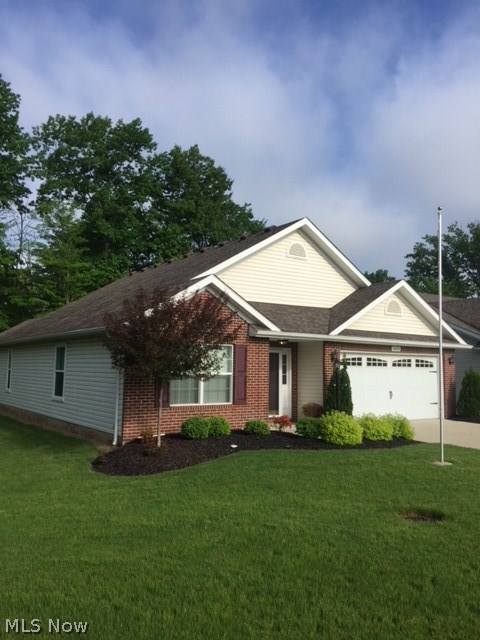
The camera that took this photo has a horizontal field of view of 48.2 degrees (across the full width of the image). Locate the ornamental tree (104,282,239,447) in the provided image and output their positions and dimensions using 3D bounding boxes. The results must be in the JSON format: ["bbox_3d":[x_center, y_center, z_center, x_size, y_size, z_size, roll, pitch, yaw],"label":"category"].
[{"bbox_3d":[-1.399,0.959,10.806,2.739,3.302,2.550,1,-5,0],"label":"ornamental tree"}]

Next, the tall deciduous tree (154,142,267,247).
[{"bbox_3d":[-2.584,-4.412,43.596,8.461,20.423,9.000,1,-5,0],"label":"tall deciduous tree"}]

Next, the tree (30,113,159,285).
[{"bbox_3d":[-10.529,-5.065,38.625,9.307,20.591,9.500,1,-5,0],"label":"tree"}]

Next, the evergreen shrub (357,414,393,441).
[{"bbox_3d":[3.230,2.603,12.918,0.925,0.644,0.880,1,-5,0],"label":"evergreen shrub"}]

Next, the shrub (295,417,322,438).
[{"bbox_3d":[1.673,2.614,13.015,0.711,0.538,0.740,1,-5,0],"label":"shrub"}]

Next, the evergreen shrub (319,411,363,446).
[{"bbox_3d":[2.242,2.424,11.929,0.989,0.769,0.950,1,-5,0],"label":"evergreen shrub"}]

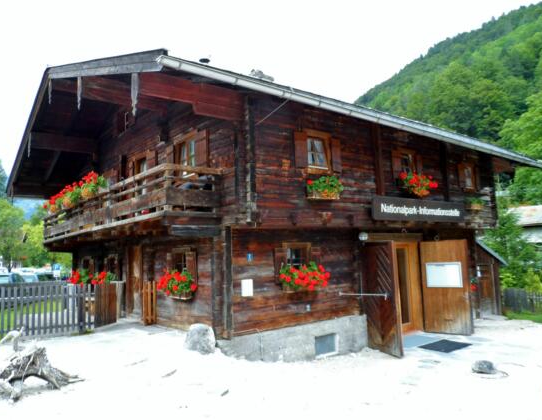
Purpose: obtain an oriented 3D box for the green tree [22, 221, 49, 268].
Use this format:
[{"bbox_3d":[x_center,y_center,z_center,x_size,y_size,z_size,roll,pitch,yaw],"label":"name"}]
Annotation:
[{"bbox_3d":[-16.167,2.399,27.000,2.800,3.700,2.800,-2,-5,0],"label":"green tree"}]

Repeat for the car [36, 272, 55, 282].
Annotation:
[{"bbox_3d":[-18.074,5.736,31.230,1.800,1.500,4.300,-1,-6,-13],"label":"car"}]

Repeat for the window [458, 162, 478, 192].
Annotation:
[{"bbox_3d":[5.965,-0.985,11.713,1.120,0.820,0.130,2,-7,-38],"label":"window"}]

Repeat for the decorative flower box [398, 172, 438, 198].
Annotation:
[{"bbox_3d":[3.725,-0.604,9.845,1.215,0.541,0.420,3,-7,-41],"label":"decorative flower box"}]

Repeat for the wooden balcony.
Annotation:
[{"bbox_3d":[-4.421,0.197,10.463,1.148,0.838,9.322,3,-7,-41],"label":"wooden balcony"}]

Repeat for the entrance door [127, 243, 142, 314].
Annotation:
[{"bbox_3d":[-3.483,1.798,9.976,0.130,1.780,0.900,2,-7,-38],"label":"entrance door"}]

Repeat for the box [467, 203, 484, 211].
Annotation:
[{"bbox_3d":[6.116,-0.106,11.581,0.780,0.240,0.250,2,-7,-38],"label":"box"}]

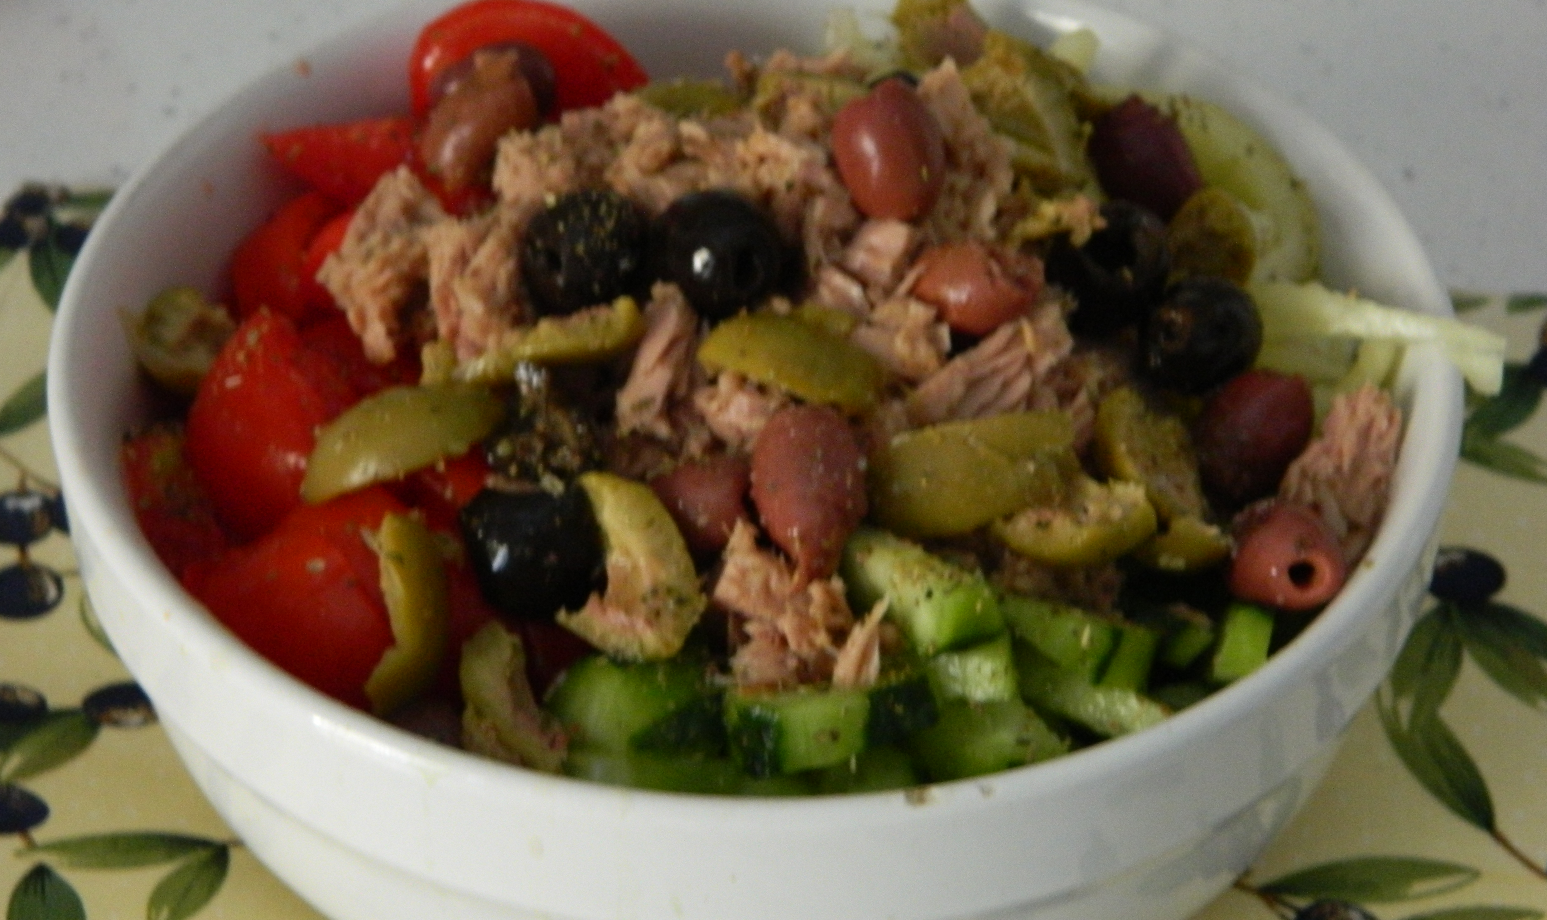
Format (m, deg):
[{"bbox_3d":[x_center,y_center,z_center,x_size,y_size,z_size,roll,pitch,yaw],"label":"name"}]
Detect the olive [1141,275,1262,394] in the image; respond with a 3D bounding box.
[{"bbox_3d":[0.064,-0.019,0.470,0.018,0.018,0.021,0,-9,30],"label":"olive"}]

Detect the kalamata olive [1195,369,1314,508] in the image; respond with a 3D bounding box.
[{"bbox_3d":[0.070,-0.003,0.458,0.017,0.017,0.022,29,81,0],"label":"kalamata olive"}]

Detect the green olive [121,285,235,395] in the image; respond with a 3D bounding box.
[{"bbox_3d":[-0.093,-0.019,0.492,0.020,0.017,0.018,-8,41,-9],"label":"green olive"}]

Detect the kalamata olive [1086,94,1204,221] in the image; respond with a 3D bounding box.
[{"bbox_3d":[0.063,-0.051,0.528,0.017,0.017,0.025,-19,59,0],"label":"kalamata olive"}]

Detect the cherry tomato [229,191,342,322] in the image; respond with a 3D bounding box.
[{"bbox_3d":[-0.079,-0.033,0.516,0.024,0.021,0.023,-12,42,-14],"label":"cherry tomato"}]

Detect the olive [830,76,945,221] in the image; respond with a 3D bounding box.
[{"bbox_3d":[0.018,-0.049,0.495,0.018,0.024,0.018,-7,6,0],"label":"olive"}]

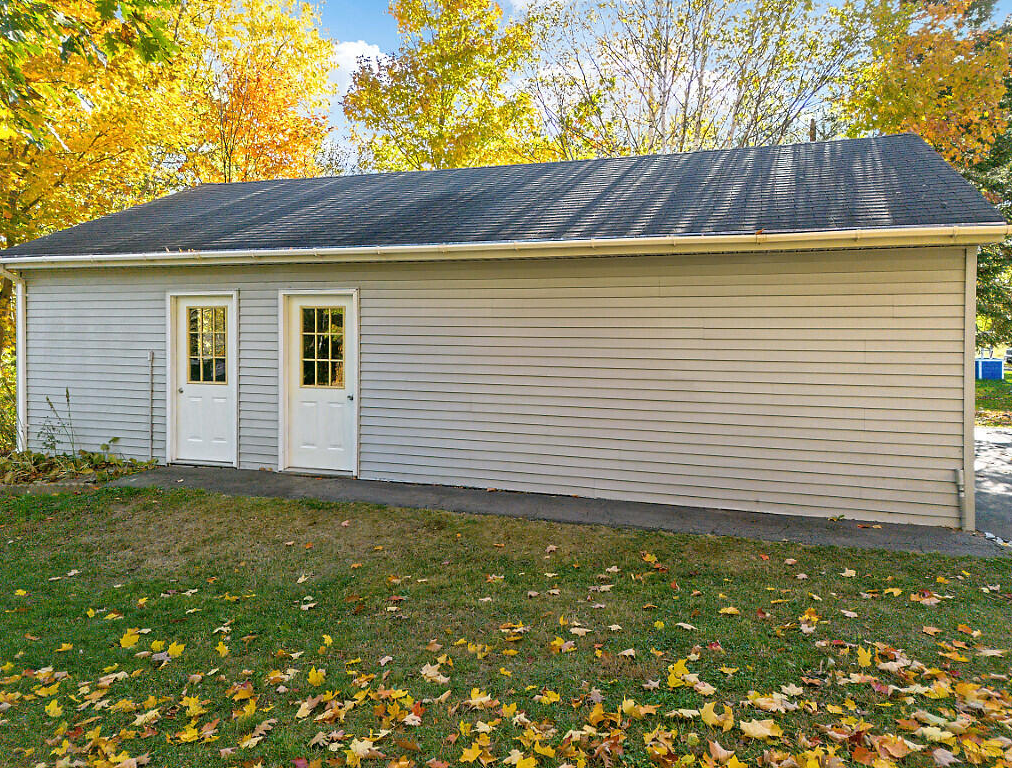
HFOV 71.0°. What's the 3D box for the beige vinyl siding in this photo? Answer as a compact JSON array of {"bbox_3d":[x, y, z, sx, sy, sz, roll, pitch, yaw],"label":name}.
[{"bbox_3d":[-1.275,-0.140,7.900,11.050,2.430,0.120,1,2,18],"label":"beige vinyl siding"}]

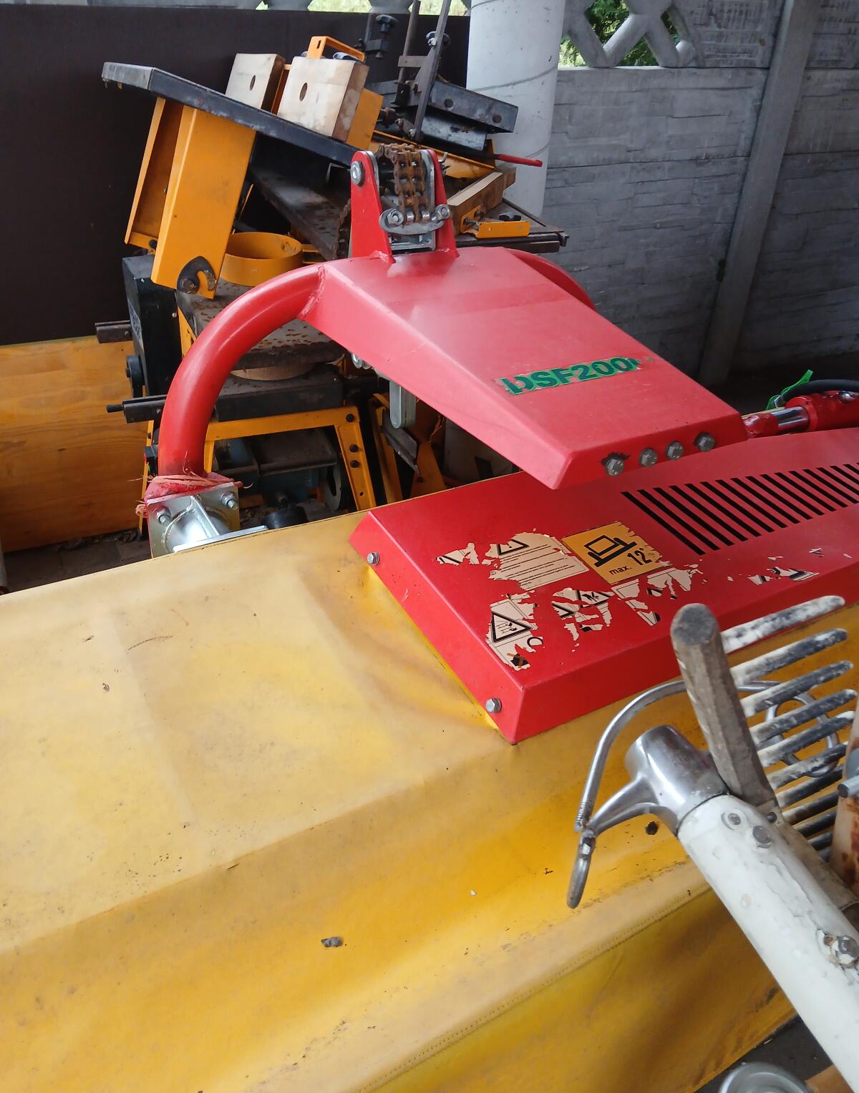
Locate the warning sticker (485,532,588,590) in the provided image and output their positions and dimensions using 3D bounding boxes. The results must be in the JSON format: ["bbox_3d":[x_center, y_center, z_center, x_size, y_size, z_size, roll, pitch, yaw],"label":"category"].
[{"bbox_3d":[0.123,0.016,1.065,0.127,0.004,0.097,-14,43,-30],"label":"warning sticker"}]

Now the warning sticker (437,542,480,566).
[{"bbox_3d":[0.038,0.013,1.047,0.059,0.004,0.038,-14,43,-30],"label":"warning sticker"}]

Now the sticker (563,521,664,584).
[{"bbox_3d":[0.240,0.006,1.107,0.104,0.004,0.102,-14,43,-30],"label":"sticker"}]

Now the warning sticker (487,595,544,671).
[{"bbox_3d":[0.095,0.093,0.956,0.078,0.004,0.103,-14,43,-30],"label":"warning sticker"}]

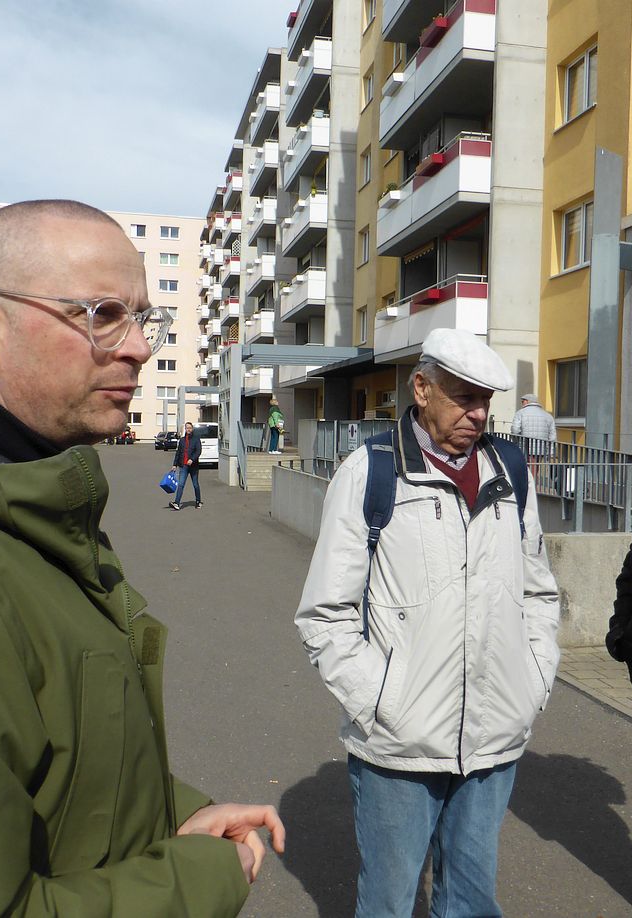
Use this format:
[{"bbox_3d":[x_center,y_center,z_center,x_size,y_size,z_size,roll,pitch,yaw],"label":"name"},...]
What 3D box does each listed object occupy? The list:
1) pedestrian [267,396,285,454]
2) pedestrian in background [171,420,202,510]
[{"bbox_3d":[-1.196,-0.948,26.100,0.480,1.640,0.500,1,2,-5],"label":"pedestrian"},{"bbox_3d":[-2.637,0.136,18.000,0.560,1.760,0.620,3,2,38],"label":"pedestrian in background"}]

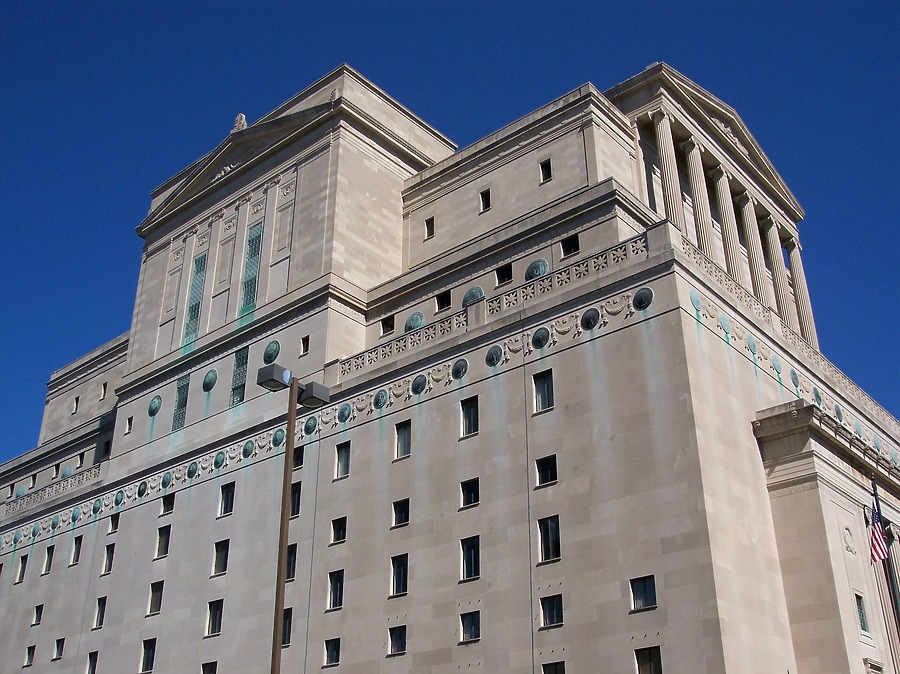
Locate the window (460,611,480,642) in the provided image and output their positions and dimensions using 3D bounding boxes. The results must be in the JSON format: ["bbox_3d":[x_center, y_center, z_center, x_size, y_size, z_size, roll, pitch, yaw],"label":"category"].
[{"bbox_3d":[1.091,14.452,49.162,1.300,1.409,0.300,-22,-35,36],"label":"window"}]

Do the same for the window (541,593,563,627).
[{"bbox_3d":[5.051,13.365,48.024,1.352,1.440,0.300,-22,-35,35],"label":"window"}]

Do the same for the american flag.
[{"bbox_3d":[19.160,8.666,44.000,0.850,2.600,0.400,-12,-30,21],"label":"american flag"}]

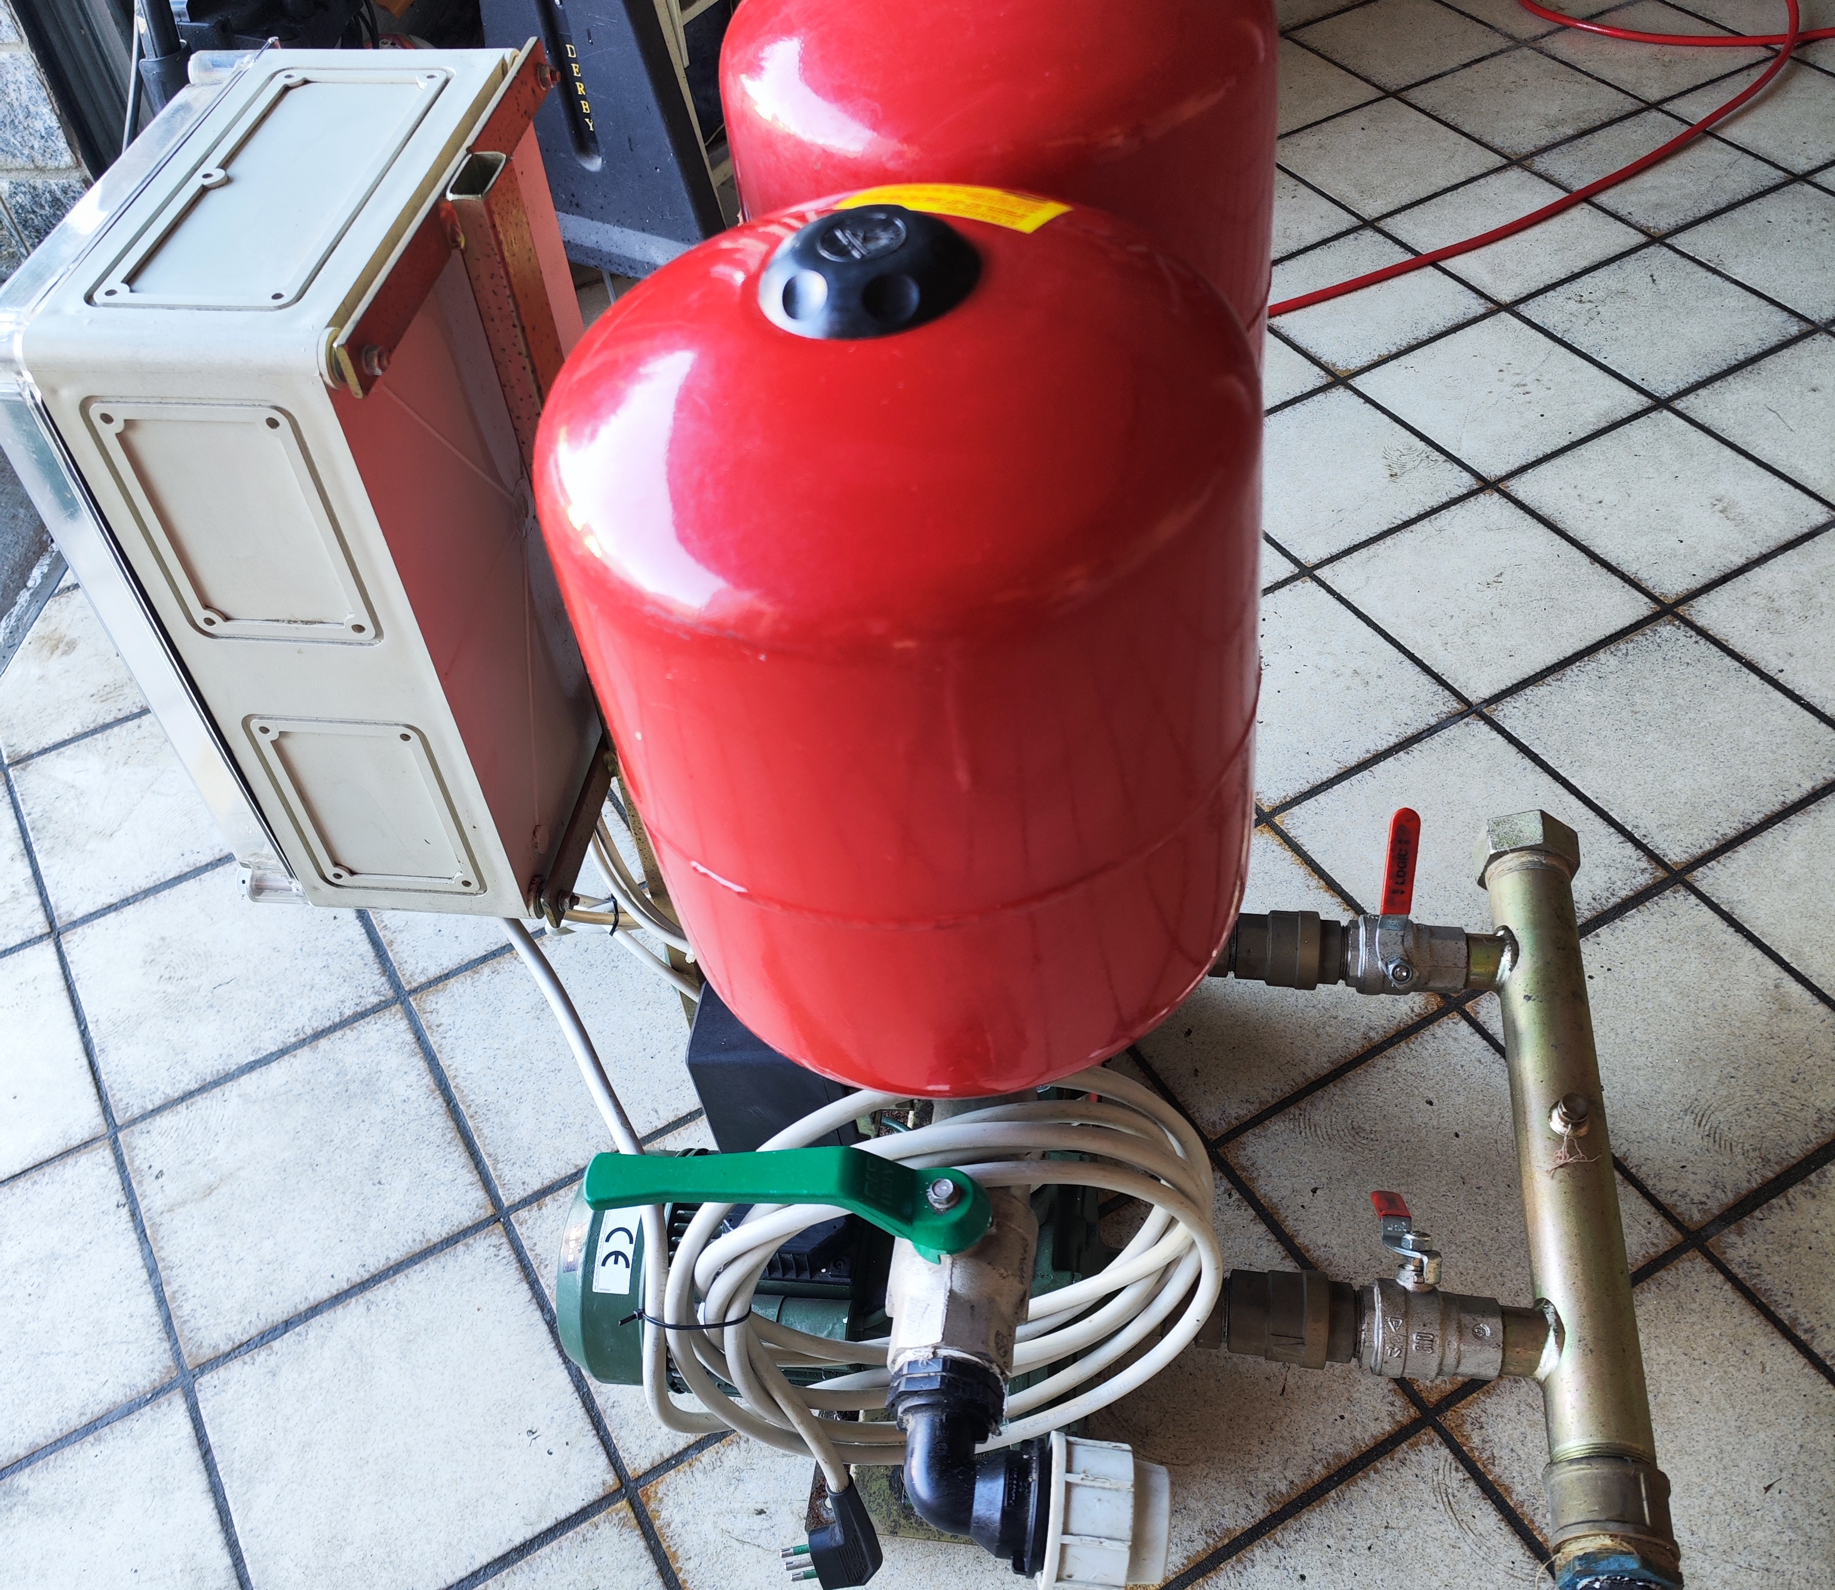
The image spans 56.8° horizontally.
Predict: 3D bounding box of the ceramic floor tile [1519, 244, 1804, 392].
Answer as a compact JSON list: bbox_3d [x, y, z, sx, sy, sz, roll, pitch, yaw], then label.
[{"bbox_3d":[0.922,-0.592,2.109,0.246,0.010,0.246,-26,51,-17],"label":"ceramic floor tile"}]

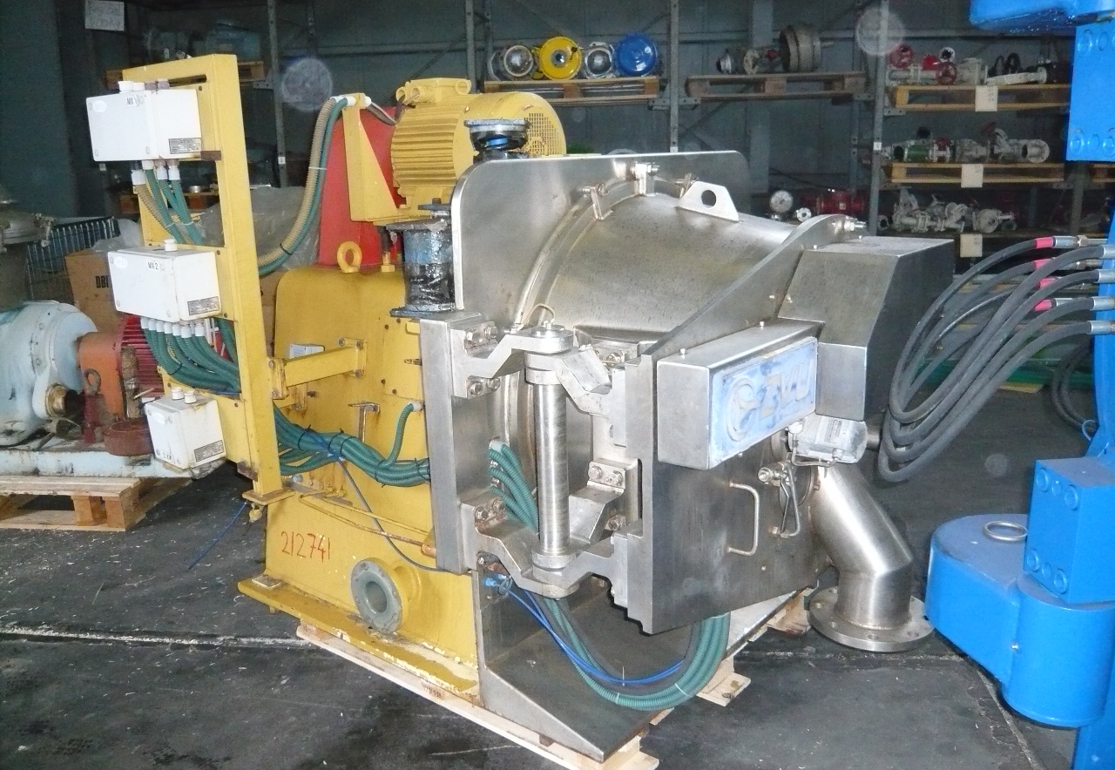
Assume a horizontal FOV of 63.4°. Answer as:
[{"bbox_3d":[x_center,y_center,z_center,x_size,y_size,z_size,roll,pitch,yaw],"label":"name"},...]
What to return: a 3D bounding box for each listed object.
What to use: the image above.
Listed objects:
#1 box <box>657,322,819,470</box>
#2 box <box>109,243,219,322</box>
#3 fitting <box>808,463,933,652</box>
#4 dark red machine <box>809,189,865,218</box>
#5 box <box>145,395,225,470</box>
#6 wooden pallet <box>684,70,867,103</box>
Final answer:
[{"bbox_3d":[0.399,0.009,1.912,0.118,0.200,0.500,10,18,38],"label":"box"},{"bbox_3d":[-0.947,-0.245,2.169,0.305,0.146,0.104,10,18,38],"label":"box"},{"bbox_3d":[0.856,0.389,2.414,0.335,0.530,0.332,10,18,38],"label":"fitting"},{"bbox_3d":[2.015,-1.308,6.510,0.370,0.215,0.210,-1,14,3],"label":"dark red machine"},{"bbox_3d":[-0.923,0.113,2.244,0.152,0.142,0.104,10,18,38],"label":"box"},{"bbox_3d":[1.549,-2.136,6.535,1.200,0.144,0.800,1,14,8],"label":"wooden pallet"}]

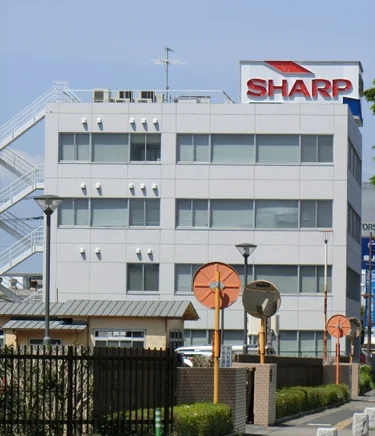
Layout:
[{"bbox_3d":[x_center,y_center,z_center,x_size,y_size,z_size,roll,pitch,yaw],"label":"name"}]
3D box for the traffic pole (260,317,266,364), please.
[{"bbox_3d":[1.944,3.771,81.600,0.130,2.900,0.130,0,-3,5],"label":"traffic pole"}]

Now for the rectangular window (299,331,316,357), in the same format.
[{"bbox_3d":[6.705,7.059,177.114,0.948,1.543,0.150,0,-3,5],"label":"rectangular window"}]

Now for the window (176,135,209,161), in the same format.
[{"bbox_3d":[0.328,-3.906,178.197,1.841,1.613,0.150,0,-3,5],"label":"window"}]

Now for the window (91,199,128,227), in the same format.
[{"bbox_3d":[-4.411,-0.279,180.525,2.143,1.621,0.150,0,-3,5],"label":"window"}]

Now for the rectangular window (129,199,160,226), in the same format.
[{"bbox_3d":[-2.348,-0.303,175.170,1.728,1.545,0.150,0,-2,5],"label":"rectangular window"}]

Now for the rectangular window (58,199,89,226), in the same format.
[{"bbox_3d":[-6.454,-0.279,180.707,1.764,1.622,0.150,0,-3,5],"label":"rectangular window"}]

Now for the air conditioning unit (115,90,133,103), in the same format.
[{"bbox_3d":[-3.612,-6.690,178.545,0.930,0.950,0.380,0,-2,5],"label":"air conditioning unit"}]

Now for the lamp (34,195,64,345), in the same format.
[{"bbox_3d":[-2.888,1.960,65.700,0.610,4.845,0.610,0,-3,5],"label":"lamp"}]

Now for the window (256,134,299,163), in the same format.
[{"bbox_3d":[5.085,-3.863,177.764,2.398,1.598,0.150,0,-3,5],"label":"window"}]

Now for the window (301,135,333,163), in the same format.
[{"bbox_3d":[7.332,-3.889,179.646,1.849,1.626,0.150,0,-3,5],"label":"window"}]

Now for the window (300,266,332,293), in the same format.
[{"bbox_3d":[7.073,3.358,174.235,1.755,1.508,0.150,0,-2,5],"label":"window"}]

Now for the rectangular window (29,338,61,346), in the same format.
[{"bbox_3d":[-4.703,4.378,106.000,1.080,0.650,0.120,0,-3,5],"label":"rectangular window"}]

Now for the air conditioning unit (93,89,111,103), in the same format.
[{"bbox_3d":[-4.880,-6.932,182.015,0.956,0.850,0.380,0,-3,5],"label":"air conditioning unit"}]

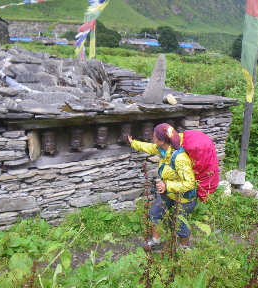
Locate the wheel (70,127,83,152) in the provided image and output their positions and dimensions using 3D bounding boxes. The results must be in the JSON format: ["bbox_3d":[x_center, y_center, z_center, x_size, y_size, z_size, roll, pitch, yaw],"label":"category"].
[{"bbox_3d":[-0.643,-0.053,3.806,0.150,0.250,0.150,2,16,-1],"label":"wheel"}]

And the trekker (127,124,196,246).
[{"bbox_3d":[0.374,0.467,3.745,0.650,1.580,0.910,-9,20,-34],"label":"trekker"}]

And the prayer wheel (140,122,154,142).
[{"bbox_3d":[0.255,-0.172,4.273,0.150,0.250,0.150,2,16,-1],"label":"prayer wheel"}]

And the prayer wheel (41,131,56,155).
[{"bbox_3d":[-0.942,-0.018,3.650,0.150,0.250,0.150,2,16,-1],"label":"prayer wheel"}]

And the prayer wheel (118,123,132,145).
[{"bbox_3d":[-0.046,-0.139,4.118,0.150,0.250,0.150,-7,18,-28],"label":"prayer wheel"}]

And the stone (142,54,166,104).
[{"bbox_3d":[0.323,-0.845,4.100,0.290,0.630,0.100,1,16,-6],"label":"stone"}]

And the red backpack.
[{"bbox_3d":[0.801,0.253,3.660,0.360,0.720,0.380,-21,26,-30],"label":"red backpack"}]

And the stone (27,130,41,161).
[{"bbox_3d":[-1.056,0.022,3.470,0.130,0.320,0.120,-7,18,-28],"label":"stone"}]

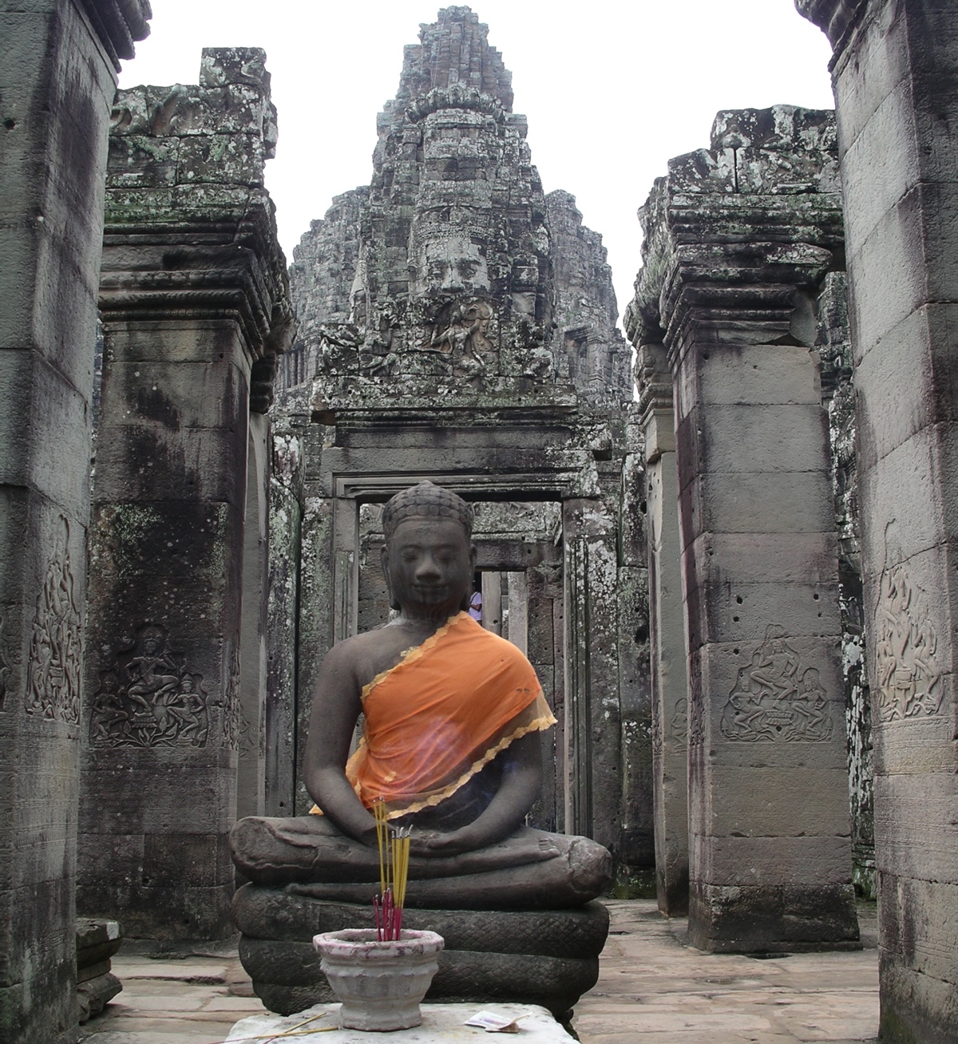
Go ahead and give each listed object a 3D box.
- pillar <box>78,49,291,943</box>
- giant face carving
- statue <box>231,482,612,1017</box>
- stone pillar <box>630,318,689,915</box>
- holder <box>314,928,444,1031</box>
[{"bbox_3d":[-1.500,-0.199,6.950,0.950,4.400,0.950,0,-10,0],"label":"pillar"},{"bbox_3d":[-0.650,-5.410,30.071,1.800,2.000,0.900,0,-10,0],"label":"giant face carving"},{"bbox_3d":[-0.147,0.547,3.560,0.960,1.320,0.630,-1,-10,4],"label":"statue"},{"bbox_3d":[1.300,0.528,8.138,0.850,3.500,0.700,0,-10,0],"label":"stone pillar"},{"bbox_3d":[-0.172,0.783,2.357,0.220,0.150,0.220,0,-10,0],"label":"holder"}]

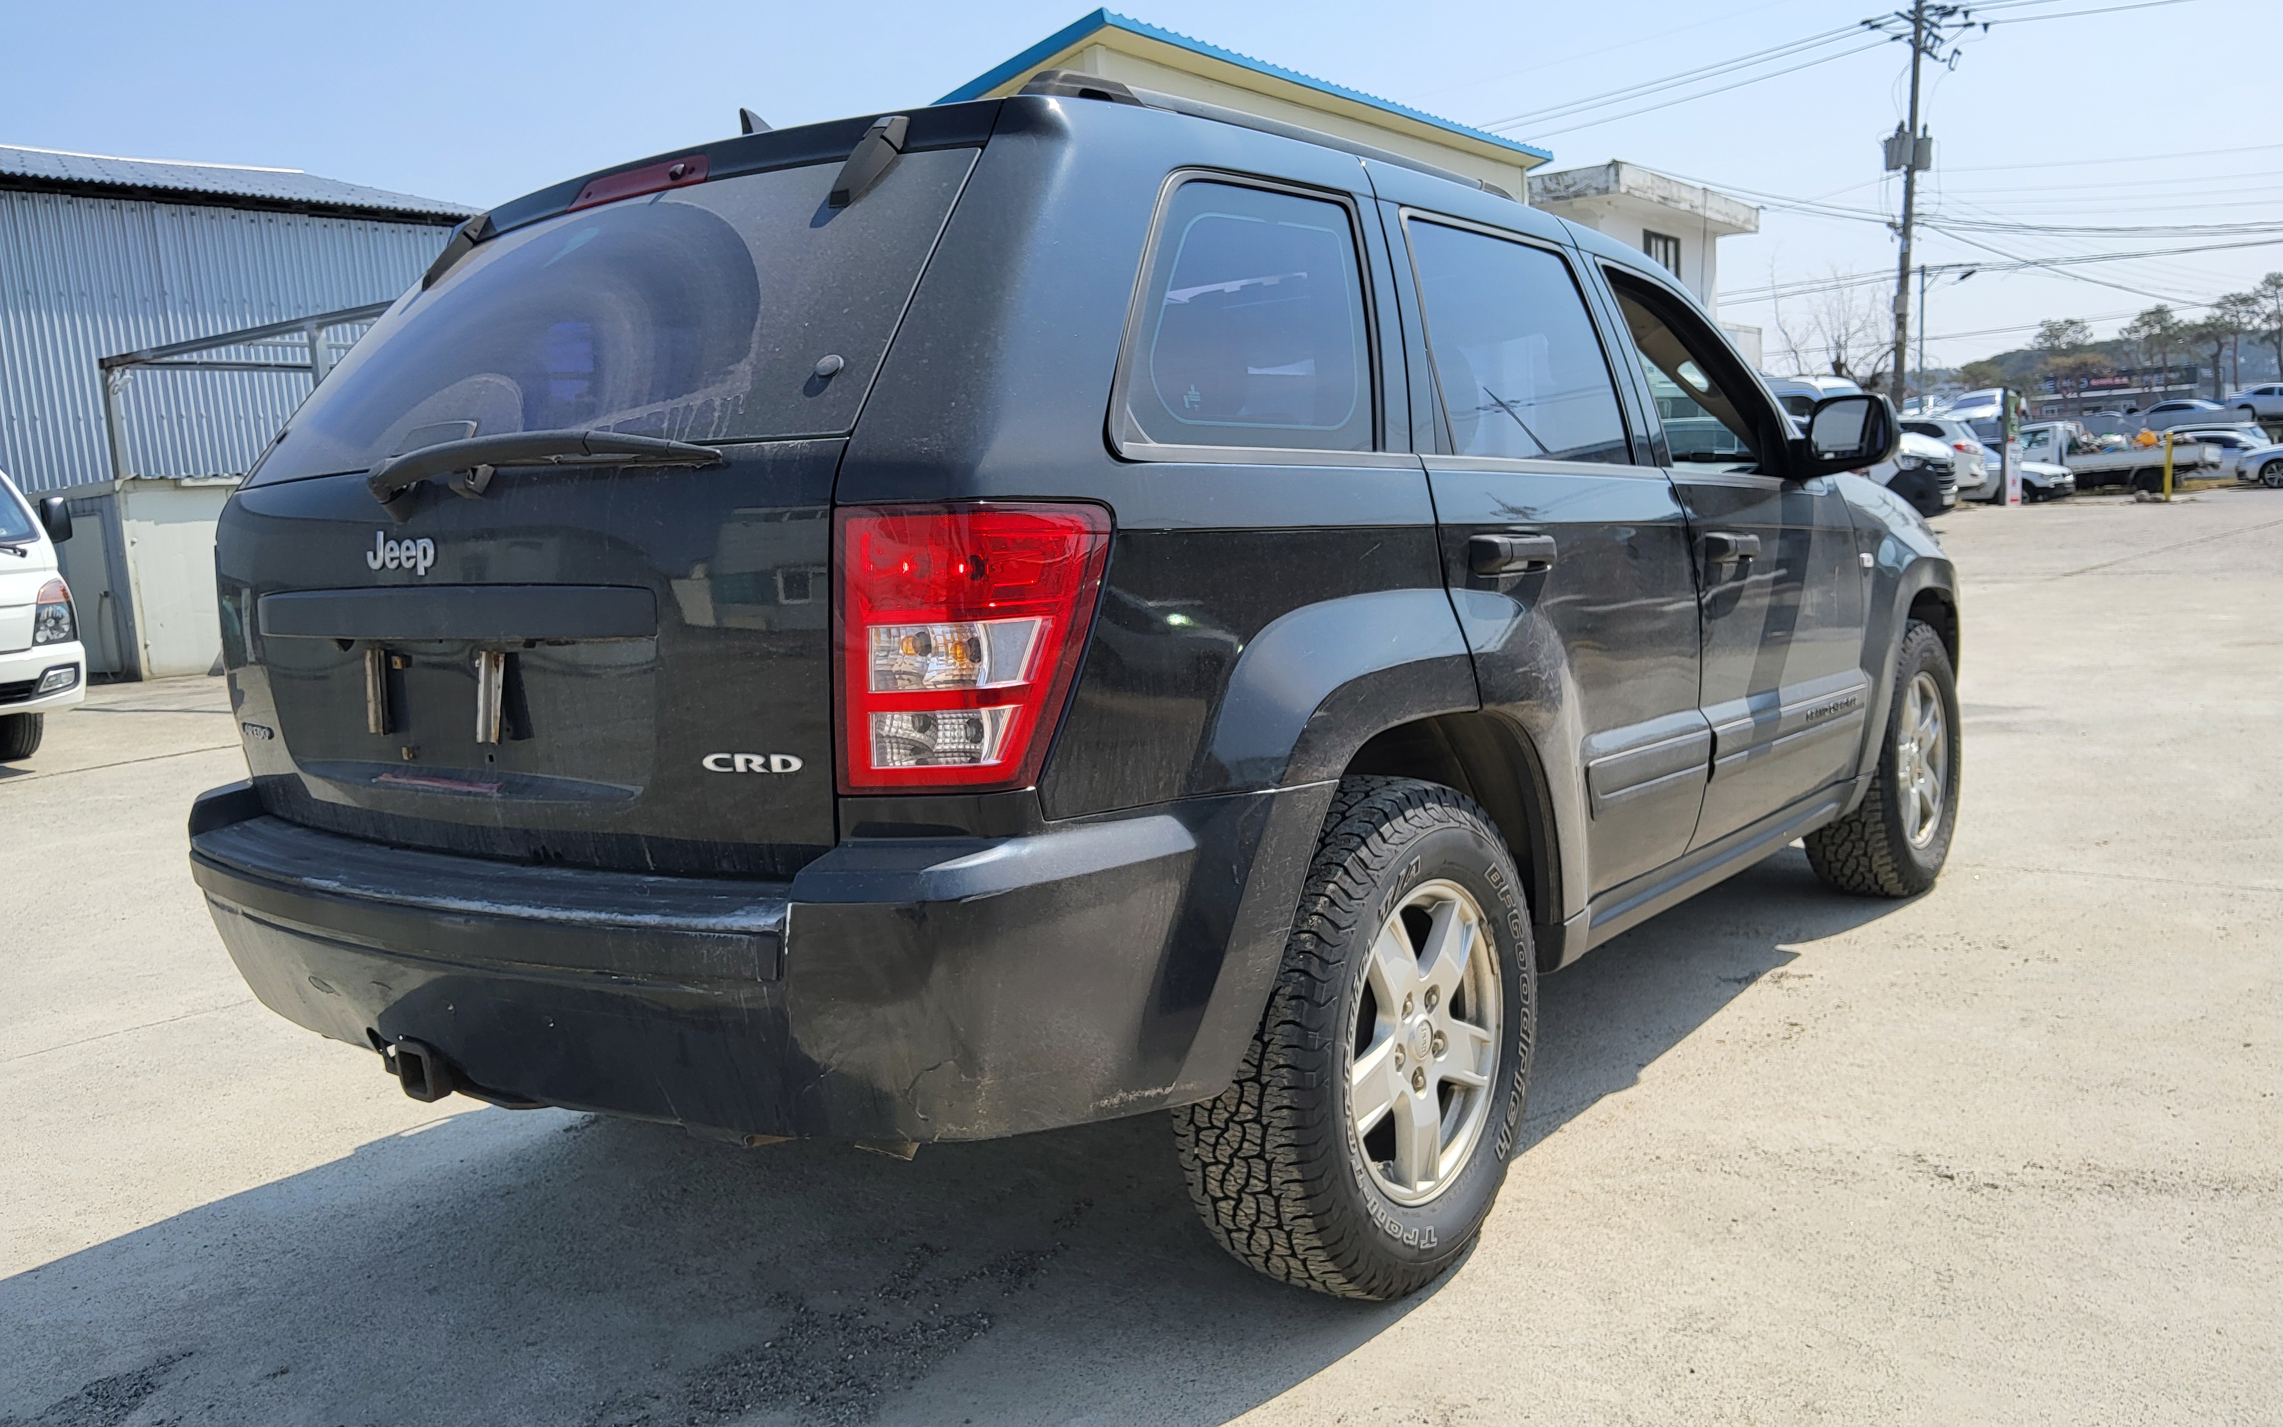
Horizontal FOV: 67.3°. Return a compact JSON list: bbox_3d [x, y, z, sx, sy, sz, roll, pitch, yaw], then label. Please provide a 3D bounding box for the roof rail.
[{"bbox_3d":[0.286,-0.851,2.621,0.070,0.085,1.420,5,11,38],"label":"roof rail"}]

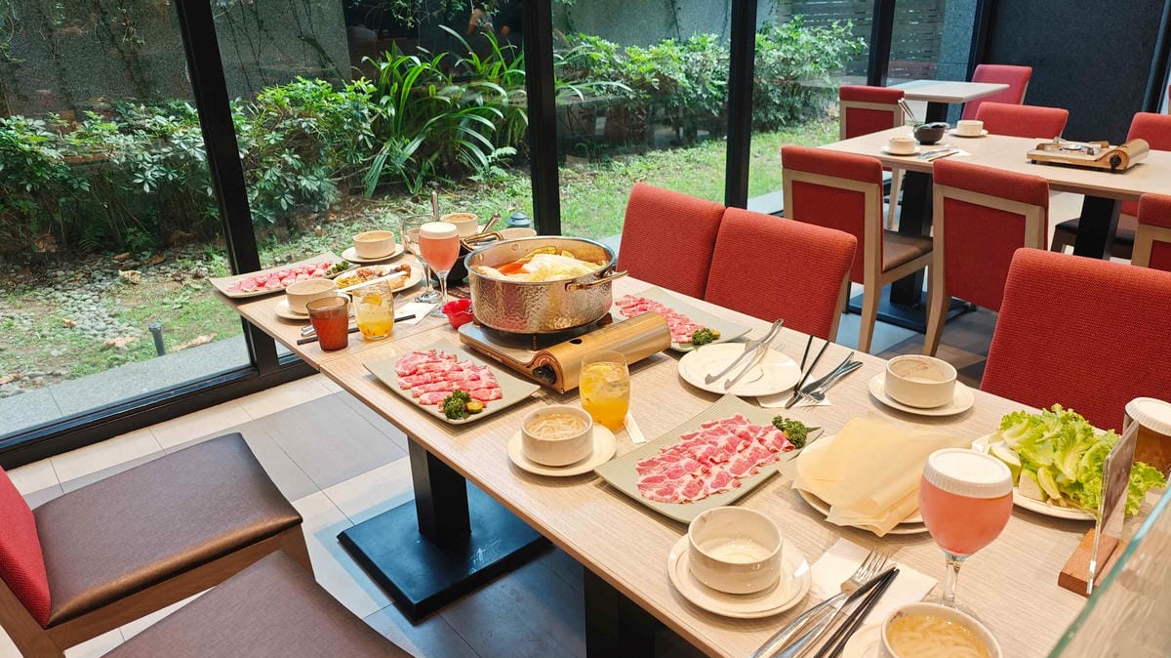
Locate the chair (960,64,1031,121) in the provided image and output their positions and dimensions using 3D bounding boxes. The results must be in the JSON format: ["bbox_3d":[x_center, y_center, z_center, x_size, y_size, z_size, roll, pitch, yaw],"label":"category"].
[{"bbox_3d":[2.635,-1.324,5.279,0.520,0.830,0.430,-17,27,-31],"label":"chair"}]

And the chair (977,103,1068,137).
[{"bbox_3d":[1.816,-0.575,3.594,0.520,0.830,0.430,-18,28,-32],"label":"chair"}]

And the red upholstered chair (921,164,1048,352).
[{"bbox_3d":[1.453,-0.170,2.677,0.520,0.830,0.430,-17,27,-30],"label":"red upholstered chair"}]

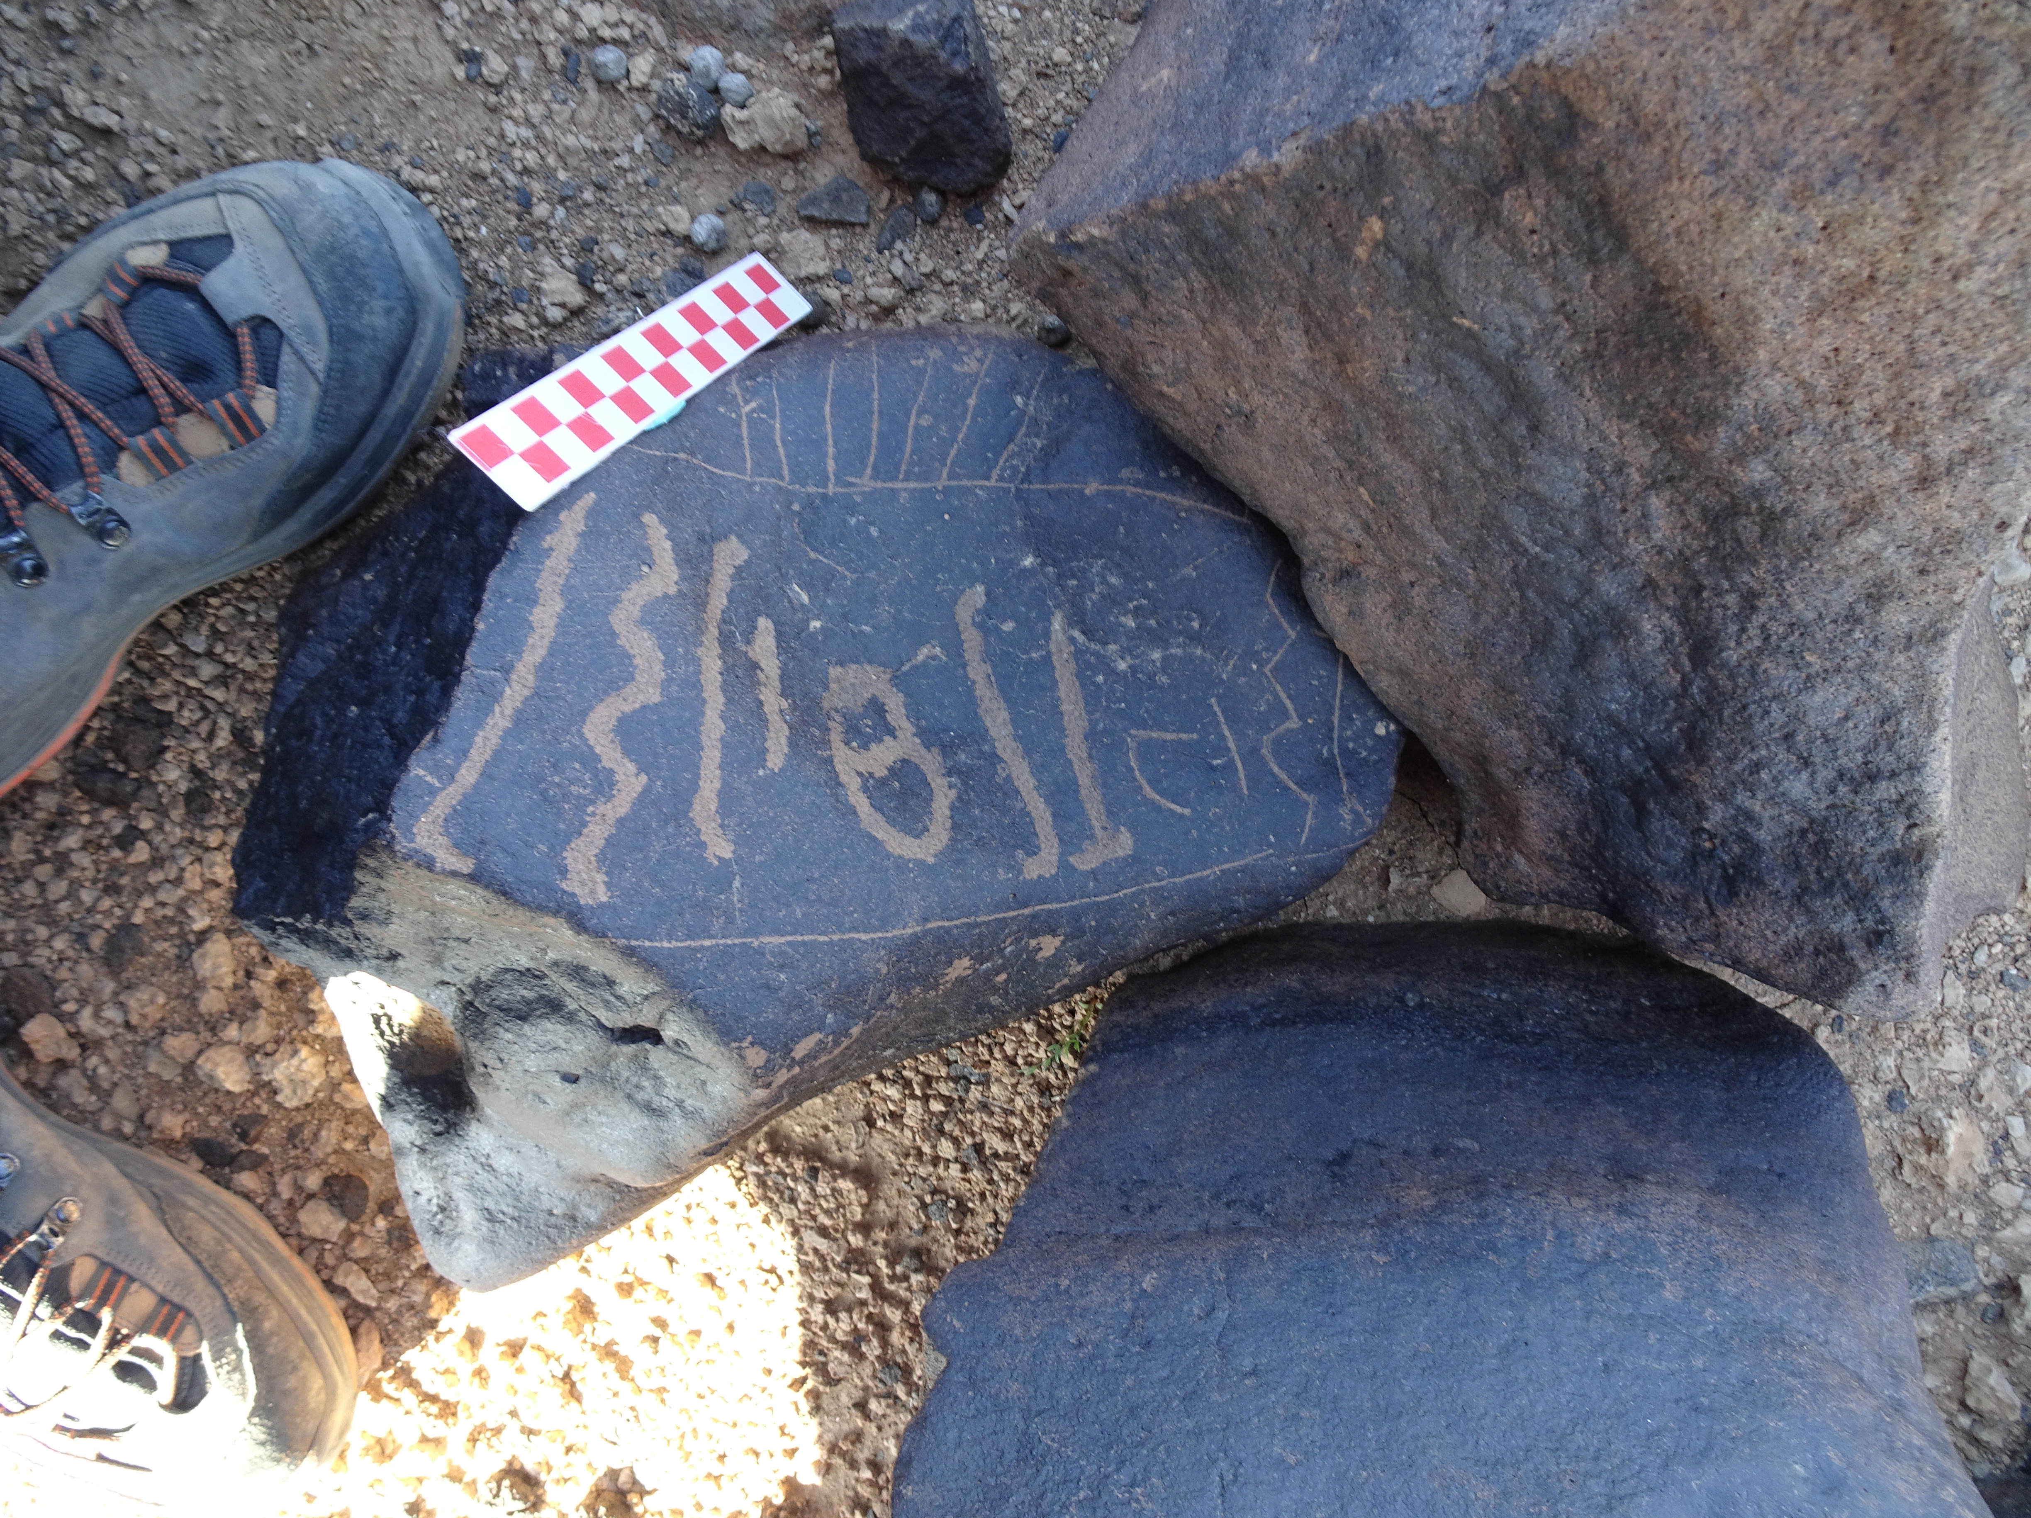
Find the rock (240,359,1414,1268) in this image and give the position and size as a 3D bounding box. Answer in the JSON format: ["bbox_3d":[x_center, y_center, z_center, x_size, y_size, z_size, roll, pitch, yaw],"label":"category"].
[{"bbox_3d":[-0.053,-0.023,0.438,0.370,0.120,0.270,-19,91,-17],"label":"rock"}]

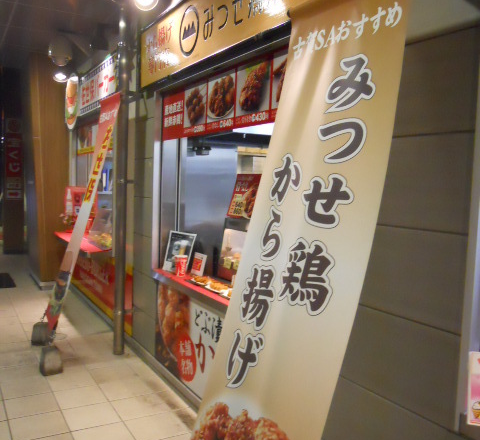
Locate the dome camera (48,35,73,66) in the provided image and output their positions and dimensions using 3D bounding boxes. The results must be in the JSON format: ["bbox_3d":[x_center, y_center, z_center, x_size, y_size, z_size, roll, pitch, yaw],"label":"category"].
[{"bbox_3d":[-1.869,-1.768,5.400,0.235,0.300,0.235,-1,5,-29],"label":"dome camera"}]

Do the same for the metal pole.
[{"bbox_3d":[-0.964,-0.289,4.169,0.090,2.760,0.090,-1,5,-29],"label":"metal pole"}]

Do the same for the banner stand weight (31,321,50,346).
[{"bbox_3d":[-1.705,0.968,4.439,0.140,0.170,0.140,-1,5,-29],"label":"banner stand weight"}]

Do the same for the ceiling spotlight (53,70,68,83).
[{"bbox_3d":[-1.957,-1.573,5.655,0.155,0.120,0.155,-1,5,-29],"label":"ceiling spotlight"}]

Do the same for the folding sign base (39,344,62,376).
[{"bbox_3d":[-1.371,1.027,3.792,0.145,0.166,0.140,-1,5,-29],"label":"folding sign base"}]

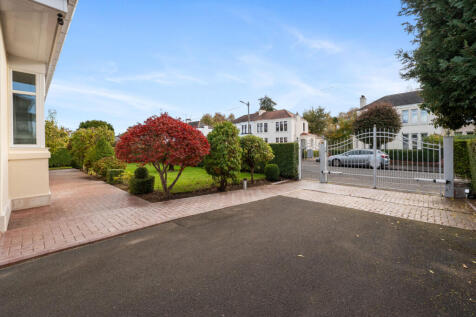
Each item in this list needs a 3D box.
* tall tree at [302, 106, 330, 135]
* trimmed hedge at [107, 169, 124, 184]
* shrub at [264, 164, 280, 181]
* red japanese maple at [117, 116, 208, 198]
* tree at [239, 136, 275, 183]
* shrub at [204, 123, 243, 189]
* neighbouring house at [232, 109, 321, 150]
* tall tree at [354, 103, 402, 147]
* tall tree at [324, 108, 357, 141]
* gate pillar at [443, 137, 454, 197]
[{"bbox_3d":[16.124,-5.854,38.000,5.900,9.200,5.600,0,3,0],"label":"tall tree"},{"bbox_3d":[-4.750,0.670,7.150,0.540,0.560,0.540,2,3,42],"label":"trimmed hedge"},{"bbox_3d":[1.493,0.622,8.050,0.680,0.720,0.680,0,3,0],"label":"shrub"},{"bbox_3d":[-2.120,-0.100,5.550,2.600,2.420,2.550,-1,0,-21],"label":"red japanese maple"},{"bbox_3d":[0.880,0.000,8.600,1.550,2.220,1.500,-1,0,6],"label":"tree"},{"bbox_3d":[-0.490,-0.068,6.250,1.250,2.300,1.200,0,3,0],"label":"shrub"},{"bbox_3d":[6.850,-4.850,37.200,12.200,8.600,9.800,-1,0,36],"label":"neighbouring house"},{"bbox_3d":[13.900,-2.600,18.500,4.000,5.900,4.000,-1,0,37],"label":"tall tree"},{"bbox_3d":[19.581,-5.203,35.000,6.300,8.400,5.800,0,3,0],"label":"tall tree"},{"bbox_3d":[6.950,0.290,6.100,0.200,1.980,0.200,-1,0,-42],"label":"gate pillar"}]

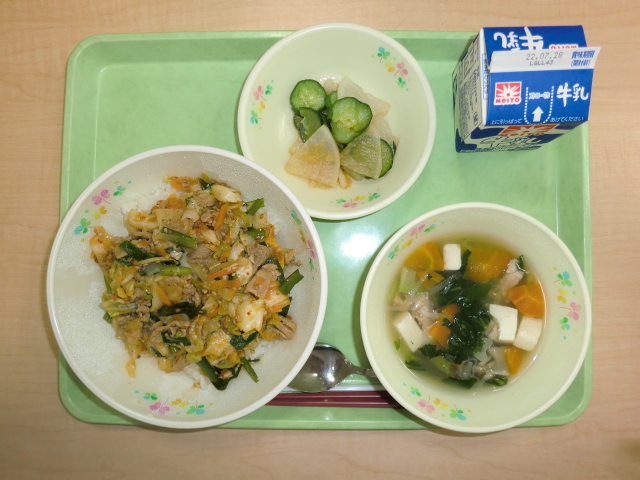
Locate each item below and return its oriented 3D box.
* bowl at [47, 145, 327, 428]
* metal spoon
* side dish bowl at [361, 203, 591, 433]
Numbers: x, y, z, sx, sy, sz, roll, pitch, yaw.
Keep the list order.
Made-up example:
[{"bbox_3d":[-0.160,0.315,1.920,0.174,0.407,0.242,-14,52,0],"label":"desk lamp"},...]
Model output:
[{"bbox_3d":[-0.073,0.027,0.300,0.157,0.065,0.157,0,87,1],"label":"bowl"},{"bbox_3d":[0.052,0.091,0.318,0.165,0.020,0.034,8,88,1],"label":"metal spoon"},{"bbox_3d":[0.088,0.045,0.300,0.130,0.057,0.130,0,87,1],"label":"side dish bowl"}]

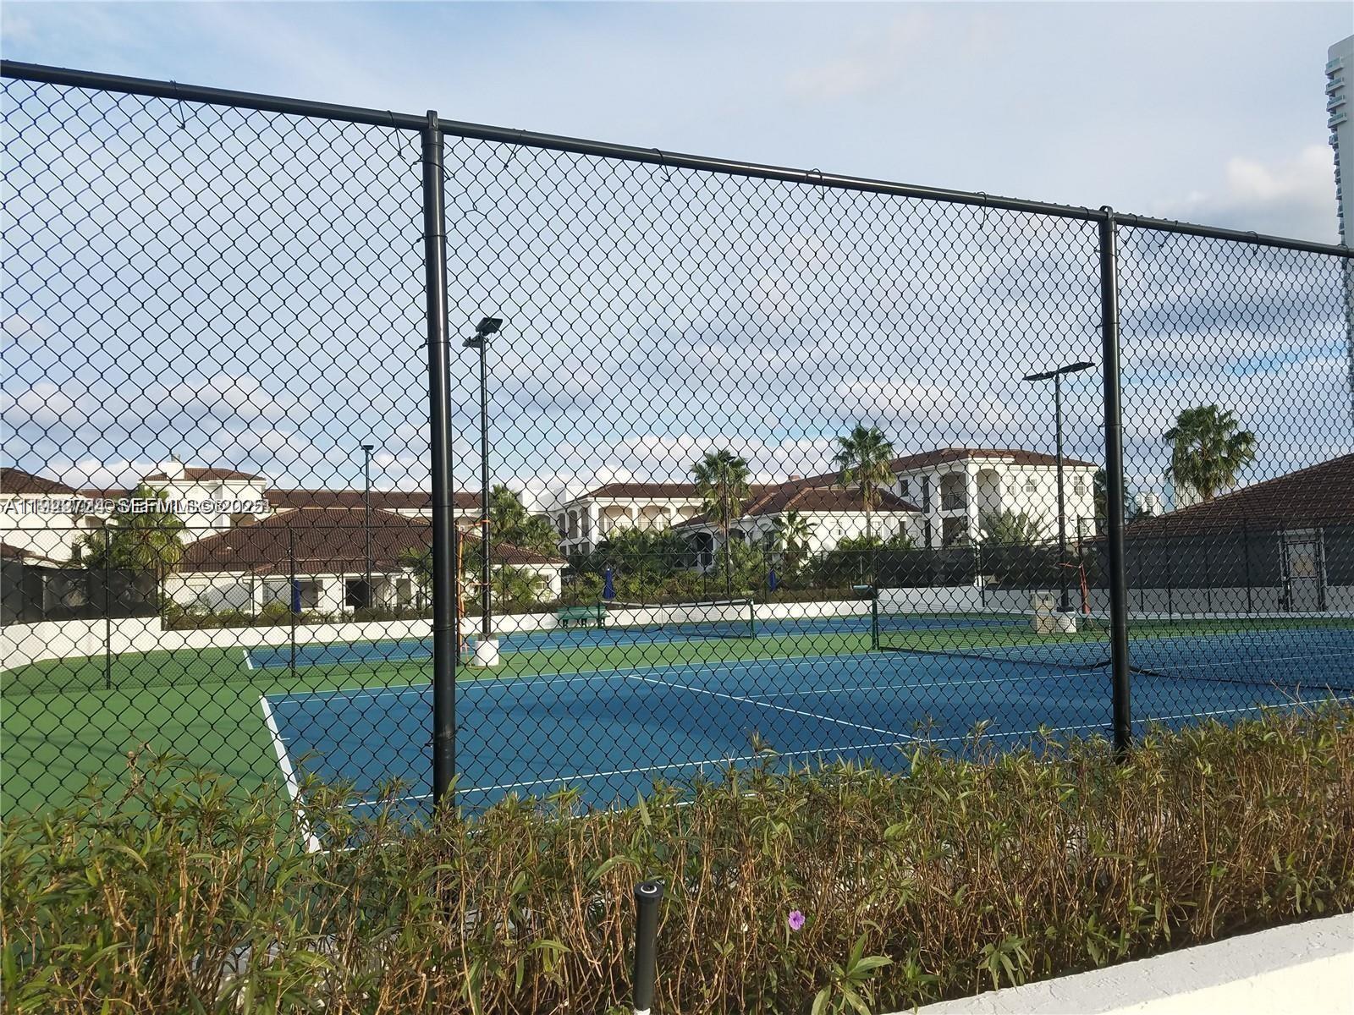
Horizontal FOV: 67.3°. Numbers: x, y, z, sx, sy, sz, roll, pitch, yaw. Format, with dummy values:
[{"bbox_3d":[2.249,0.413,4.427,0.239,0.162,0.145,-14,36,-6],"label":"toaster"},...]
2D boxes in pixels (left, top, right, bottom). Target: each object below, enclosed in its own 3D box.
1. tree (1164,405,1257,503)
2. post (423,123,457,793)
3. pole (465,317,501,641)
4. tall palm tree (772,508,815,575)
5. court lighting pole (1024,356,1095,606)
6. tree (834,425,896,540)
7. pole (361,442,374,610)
[{"bbox_3d":[25.256,-0.351,47.831,4.400,8.900,4.400,0,-5,-23],"label":"tree"},{"bbox_3d":[-0.794,0.167,3.428,0.080,3.060,0.080,0,-5,-23],"label":"post"},{"bbox_3d":[-4.016,-0.531,21.196,0.420,6.550,2.000,0,-5,-23],"label":"pole"},{"bbox_3d":[5.370,2.270,46.957,2.000,4.300,2.000,0,-5,-23],"label":"tall palm tree"},{"bbox_3d":[10.390,-0.505,27.396,0.420,6.650,2.250,0,-5,-23],"label":"court lighting pole"},{"bbox_3d":[9.081,0.313,48.437,3.000,8.400,3.000,0,-5,-23],"label":"tree"},{"bbox_3d":[-11.594,0.956,38.179,0.420,6.650,1.800,0,-5,-23],"label":"pole"}]

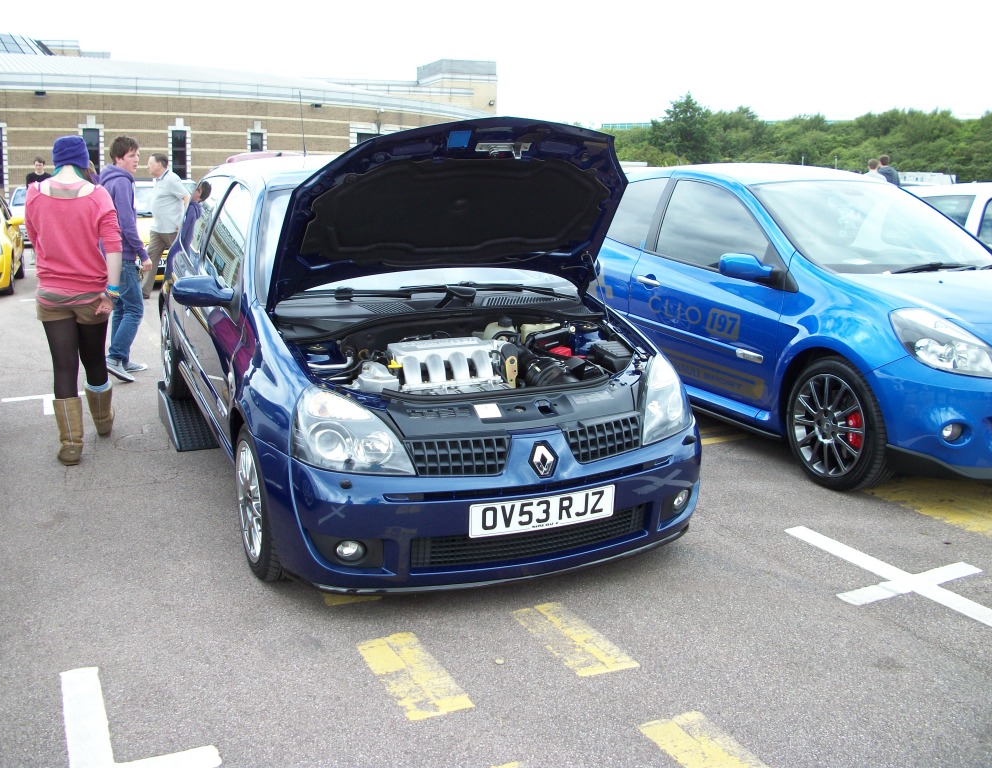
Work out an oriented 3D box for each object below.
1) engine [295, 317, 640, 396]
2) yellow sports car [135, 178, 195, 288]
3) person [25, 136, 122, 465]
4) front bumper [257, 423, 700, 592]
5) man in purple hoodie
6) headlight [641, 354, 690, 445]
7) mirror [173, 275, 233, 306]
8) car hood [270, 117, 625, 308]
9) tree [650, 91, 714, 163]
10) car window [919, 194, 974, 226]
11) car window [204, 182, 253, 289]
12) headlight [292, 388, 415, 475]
[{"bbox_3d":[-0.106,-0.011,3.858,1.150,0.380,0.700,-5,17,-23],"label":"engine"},{"bbox_3d":[-5.050,-2.296,15.400,1.650,1.430,3.830,-4,12,-18],"label":"yellow sports car"},{"bbox_3d":[-2.200,-0.477,5.530,0.520,1.640,0.430,-4,12,-16],"label":"person"},{"bbox_3d":[0.061,0.362,3.552,1.620,0.530,0.520,-5,17,-23],"label":"front bumper"},{"bbox_3d":[-2.730,-0.933,7.650,0.450,1.720,0.500,1,11,6],"label":"man in purple hoodie"},{"bbox_3d":[0.598,0.044,3.719,0.345,0.245,0.340,-8,18,-30],"label":"headlight"},{"bbox_3d":[-1.141,-0.360,4.001,0.220,0.125,0.140,-5,17,-23],"label":"mirror"},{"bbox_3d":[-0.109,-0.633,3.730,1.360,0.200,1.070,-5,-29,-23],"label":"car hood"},{"bbox_3d":[9.960,-12.594,55.000,3.800,6.000,3.800,-4,12,-19],"label":"tree"},{"bbox_3d":[3.170,-1.204,7.400,0.070,0.380,0.680,14,7,-16],"label":"car window"},{"bbox_3d":[-1.108,-0.637,4.335,0.070,0.400,0.850,17,7,-28],"label":"car window"},{"bbox_3d":[-0.472,0.144,3.257,0.345,0.245,0.340,-3,16,-17],"label":"headlight"}]

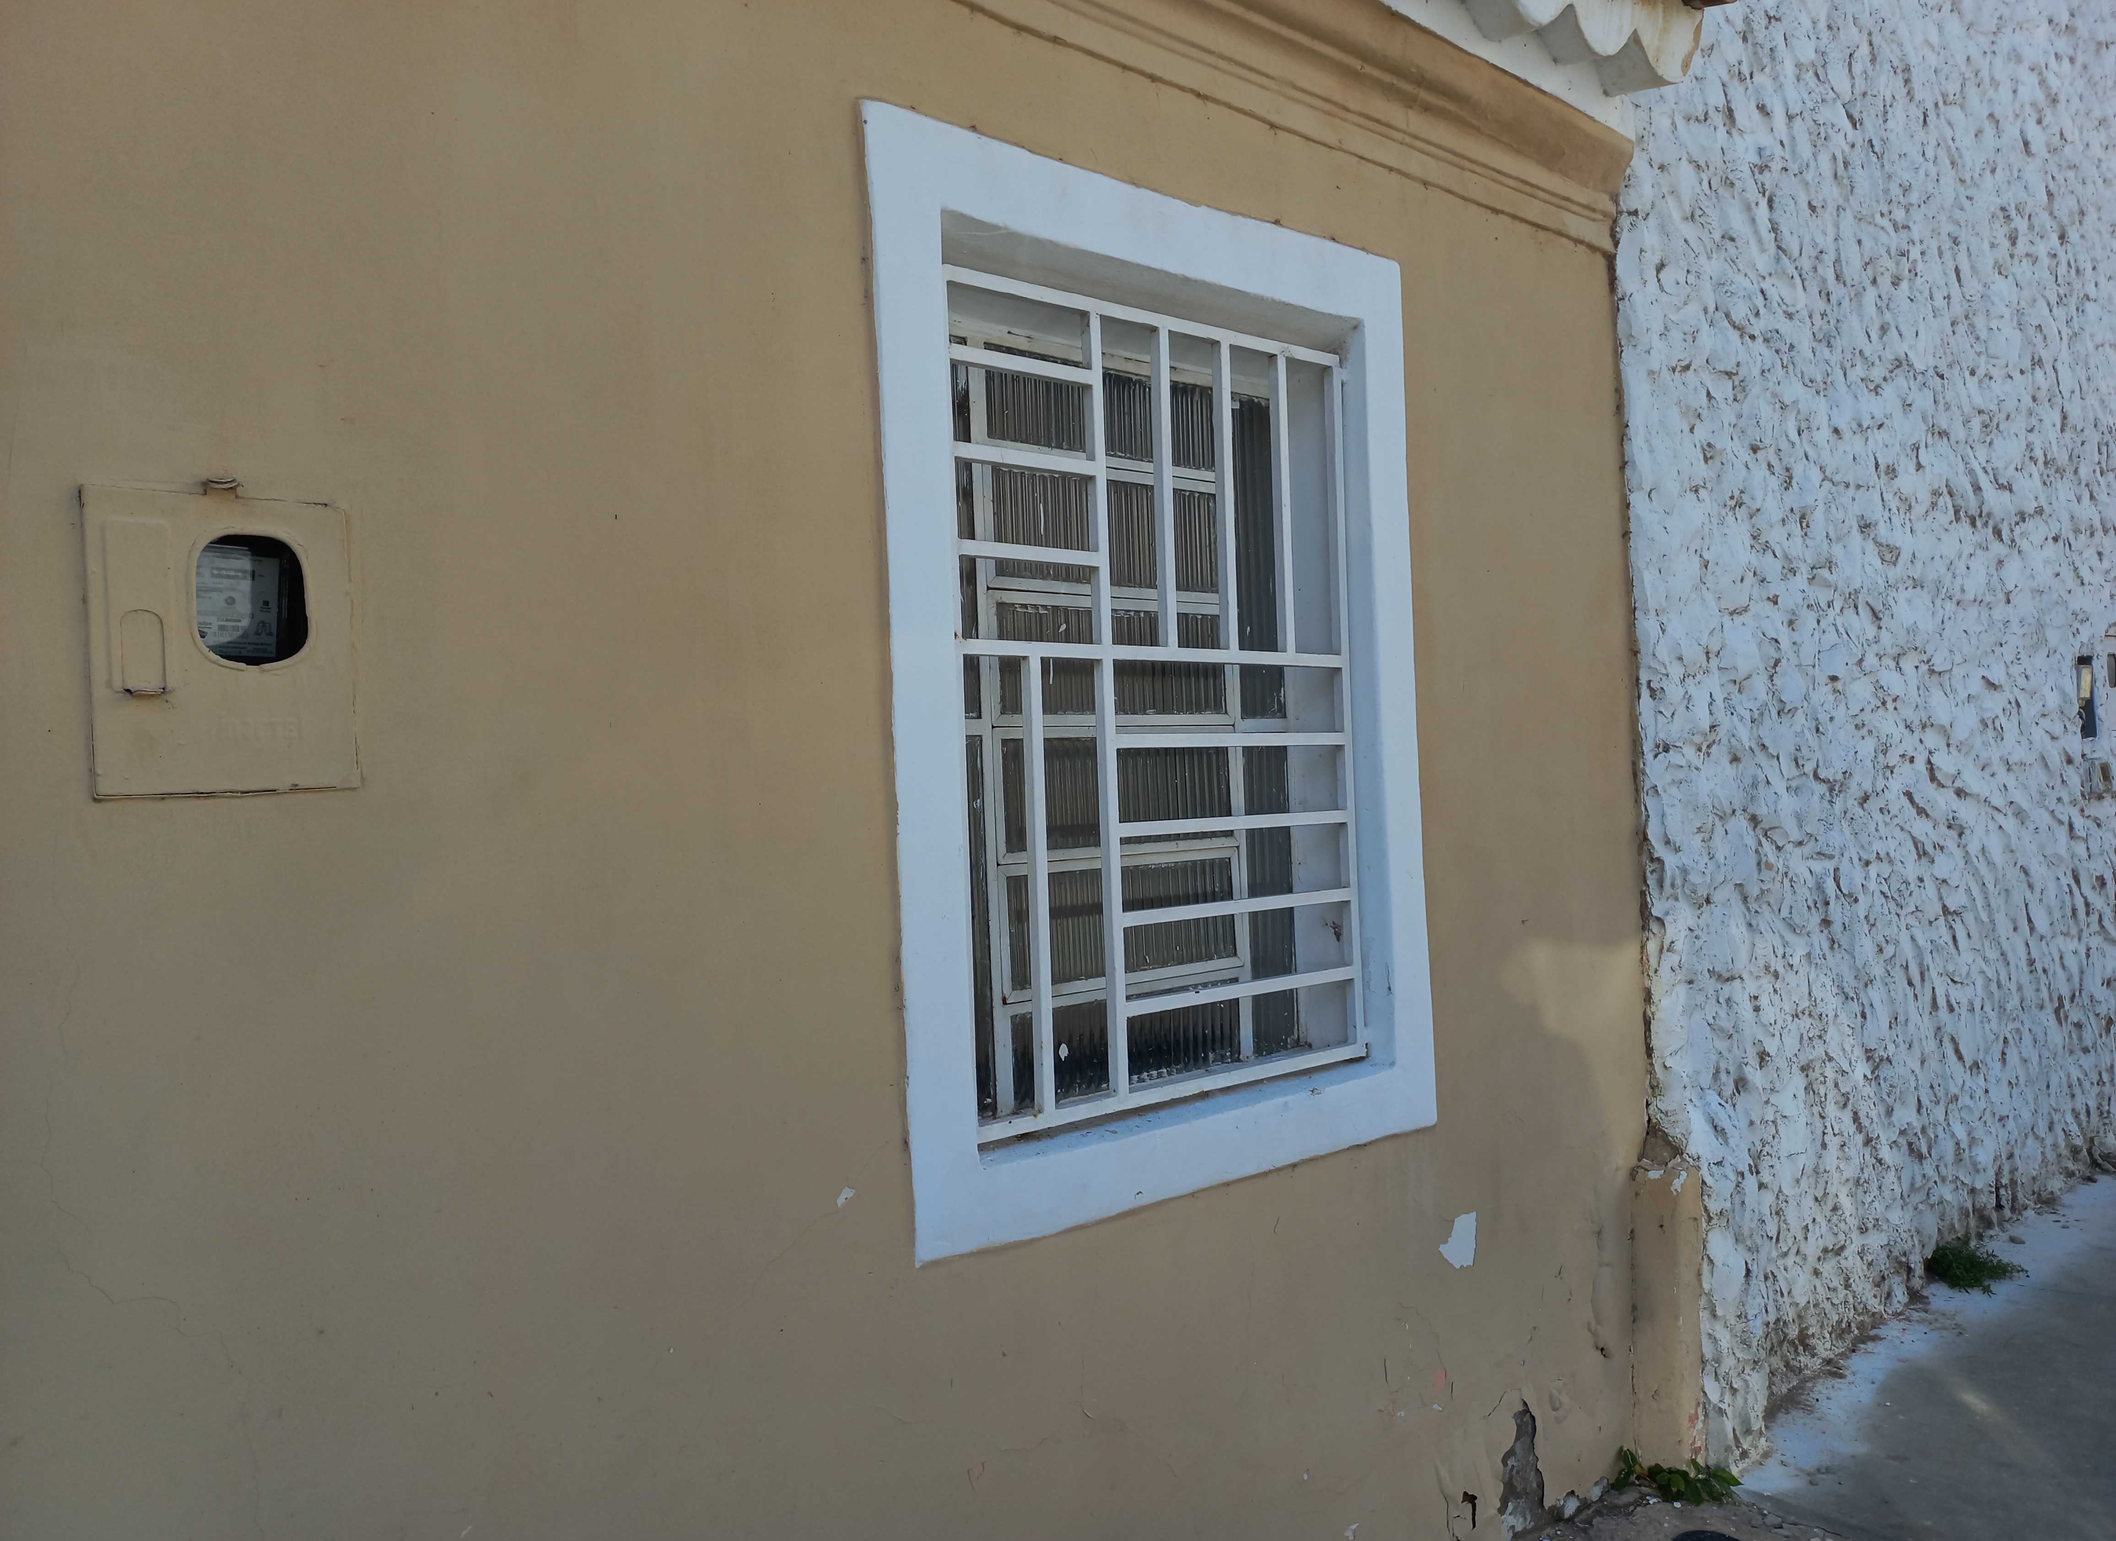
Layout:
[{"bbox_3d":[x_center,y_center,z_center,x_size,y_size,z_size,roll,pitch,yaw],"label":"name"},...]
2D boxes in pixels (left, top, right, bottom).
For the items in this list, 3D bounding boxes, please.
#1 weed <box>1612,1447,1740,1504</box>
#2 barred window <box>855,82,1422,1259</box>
[{"bbox_3d":[1.083,1.218,2.687,0.126,0.065,0.168,-2,-1,-40],"label":"weed"},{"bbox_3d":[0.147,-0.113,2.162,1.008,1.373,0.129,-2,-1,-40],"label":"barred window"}]

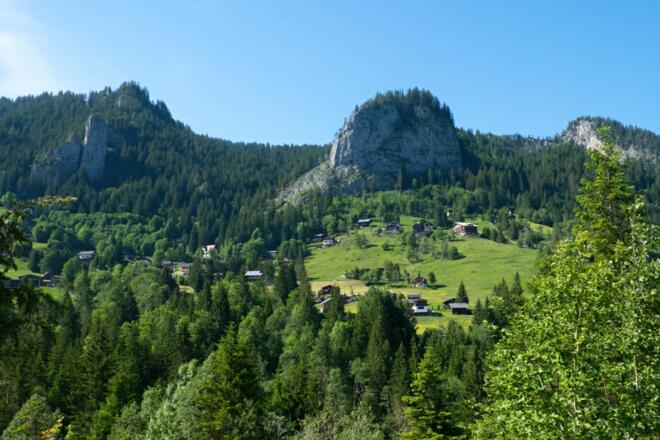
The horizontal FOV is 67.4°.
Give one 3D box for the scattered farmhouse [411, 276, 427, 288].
[{"bbox_3d":[68.320,47.980,380.000,10.000,8.200,9.500,0,-2,6],"label":"scattered farmhouse"}]

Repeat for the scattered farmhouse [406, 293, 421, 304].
[{"bbox_3d":[57.900,54.440,342.000,8.800,7.000,8.500,0,-2,3],"label":"scattered farmhouse"}]

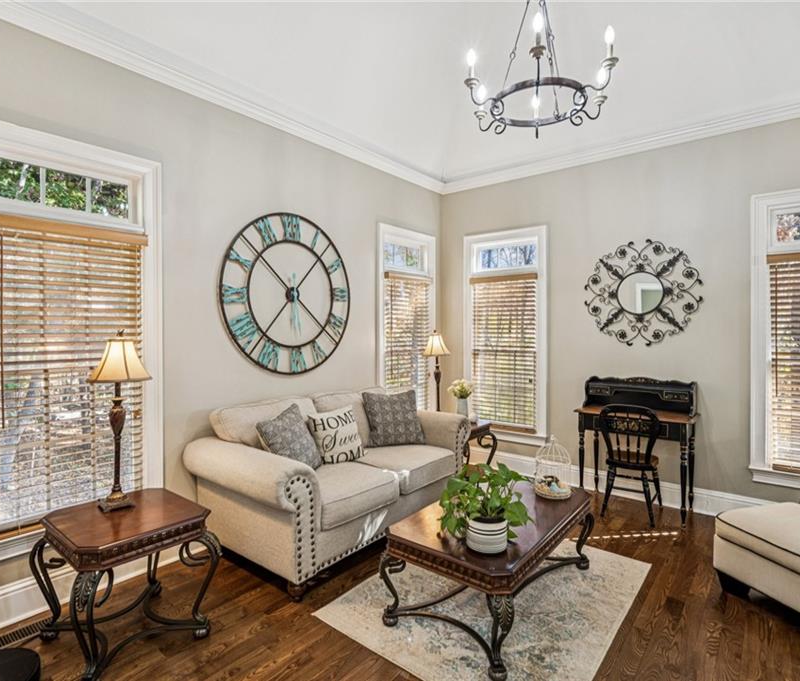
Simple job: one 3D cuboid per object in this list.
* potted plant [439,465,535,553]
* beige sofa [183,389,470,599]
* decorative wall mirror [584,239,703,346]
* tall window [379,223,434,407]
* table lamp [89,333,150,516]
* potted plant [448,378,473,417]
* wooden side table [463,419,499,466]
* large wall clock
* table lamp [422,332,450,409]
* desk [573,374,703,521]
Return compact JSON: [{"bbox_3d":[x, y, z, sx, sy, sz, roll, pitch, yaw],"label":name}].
[{"bbox_3d":[0.417,0.756,2.109,0.378,0.371,0.385,1,1,40],"label":"potted plant"},{"bbox_3d":[-0.358,0.875,3.264,0.882,0.938,1.890,1,1,40],"label":"beige sofa"},{"bbox_3d":[1.981,-0.391,3.757,0.889,0.882,0.042,1,1,40],"label":"decorative wall mirror"},{"bbox_3d":[0.084,-0.056,4.587,0.100,2.085,0.883,2,2,39],"label":"tall window"},{"bbox_3d":[-1.386,0.379,2.237,0.252,0.861,0.252,1,1,40],"label":"table lamp"},{"bbox_3d":[0.573,0.566,4.259,0.217,0.420,0.217,0,1,0],"label":"potted plant"},{"bbox_3d":[0.477,1.052,4.220,0.602,0.554,0.602,1,1,40],"label":"wooden side table"},{"bbox_3d":[-0.783,-0.339,3.367,0.042,1.176,1.169,1,1,40],"label":"large wall clock"},{"bbox_3d":[0.359,0.347,4.327,0.252,0.861,0.252,0,1,0],"label":"table lamp"},{"bbox_3d":[1.871,0.830,3.640,0.819,1.025,0.420,1,1,40],"label":"desk"}]

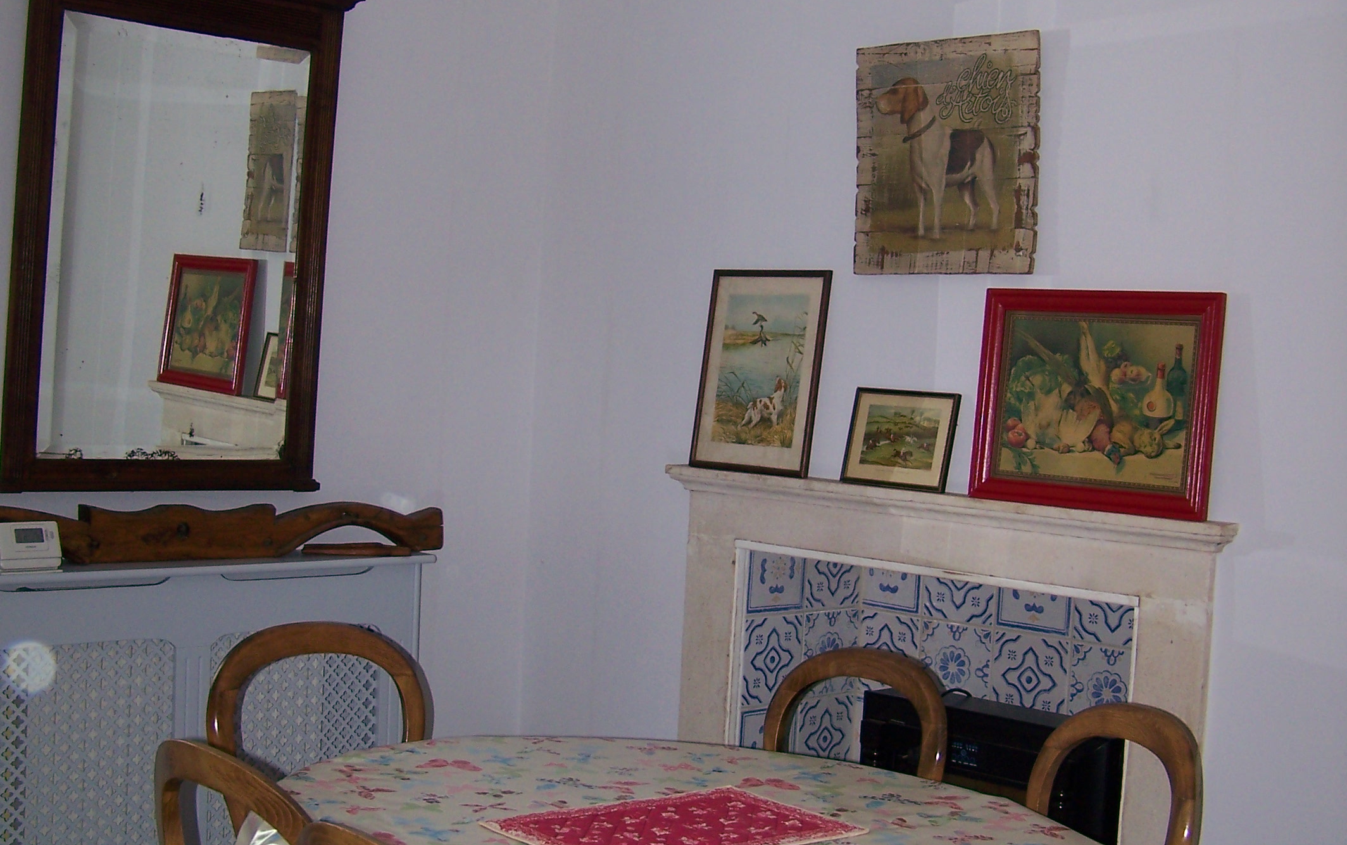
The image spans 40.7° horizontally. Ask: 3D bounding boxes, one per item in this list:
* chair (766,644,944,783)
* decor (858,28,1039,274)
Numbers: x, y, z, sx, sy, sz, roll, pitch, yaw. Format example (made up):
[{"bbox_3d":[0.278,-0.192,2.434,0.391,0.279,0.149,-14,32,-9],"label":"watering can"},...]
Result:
[{"bbox_3d":[0.145,0.844,3.053,0.470,0.890,0.450,2,3,-38],"label":"chair"},{"bbox_3d":[0.551,-0.541,3.705,0.440,0.475,0.030,5,3,43],"label":"decor"}]

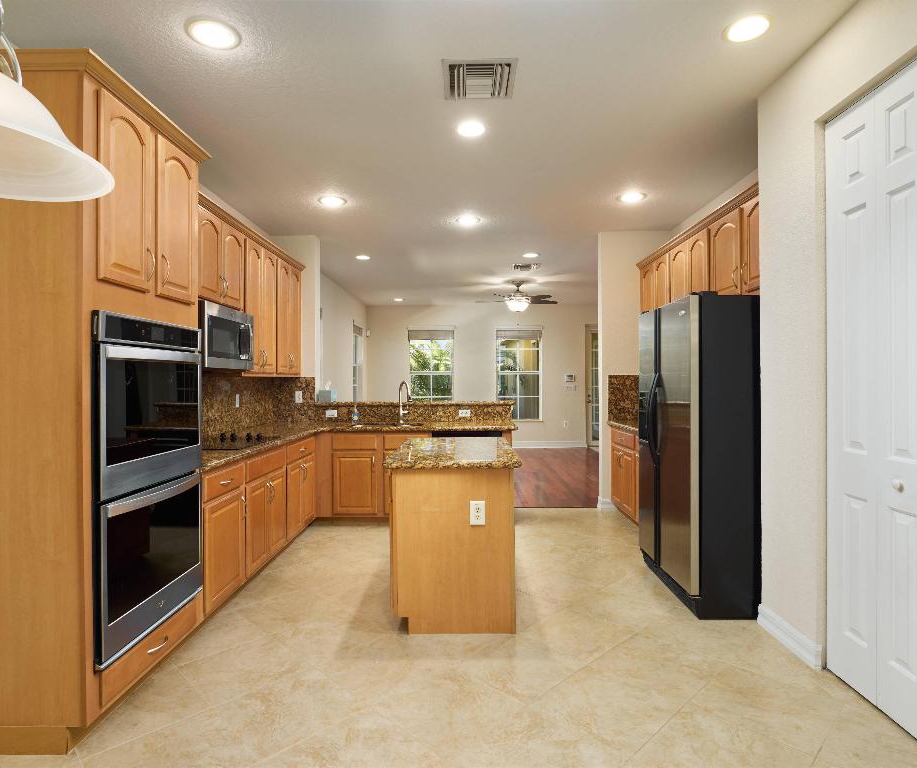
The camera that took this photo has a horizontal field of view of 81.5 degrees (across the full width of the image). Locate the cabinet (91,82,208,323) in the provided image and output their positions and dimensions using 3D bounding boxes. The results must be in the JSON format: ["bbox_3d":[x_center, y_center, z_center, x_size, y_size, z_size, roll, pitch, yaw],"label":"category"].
[{"bbox_3d":[-1.598,-0.718,2.288,0.610,0.820,0.830,0,0,1],"label":"cabinet"}]

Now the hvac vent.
[{"bbox_3d":[0.109,-1.553,2.689,0.360,0.025,0.360,0,0,0],"label":"hvac vent"}]

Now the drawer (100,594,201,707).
[{"bbox_3d":[-1.555,1.125,2.331,0.530,0.150,0.710,0,0,0],"label":"drawer"}]

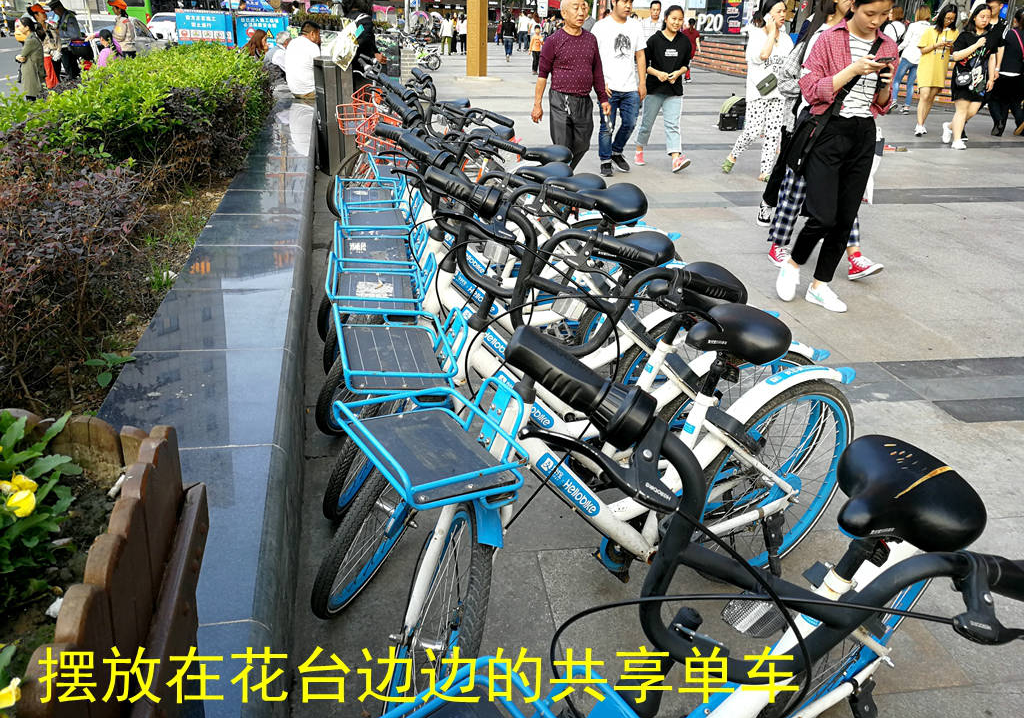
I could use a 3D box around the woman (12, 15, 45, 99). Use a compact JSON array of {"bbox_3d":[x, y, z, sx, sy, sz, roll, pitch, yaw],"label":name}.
[{"bbox_3d":[-7.848,-4.823,13.049,0.450,1.380,0.450,-8,25,-21],"label":"woman"}]

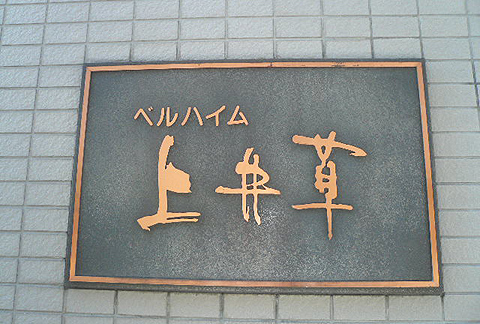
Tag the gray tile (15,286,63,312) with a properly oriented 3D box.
[{"bbox_3d":[-0.380,0.260,0.738,0.095,0.045,0.009,0,-11,3],"label":"gray tile"}]

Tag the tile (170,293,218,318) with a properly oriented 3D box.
[{"bbox_3d":[-0.083,0.265,0.720,0.095,0.045,0.009,0,-11,3],"label":"tile"}]

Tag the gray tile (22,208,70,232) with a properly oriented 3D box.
[{"bbox_3d":[-0.381,0.114,0.765,0.095,0.045,0.009,0,-11,3],"label":"gray tile"}]

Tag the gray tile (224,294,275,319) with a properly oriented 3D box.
[{"bbox_3d":[0.018,0.265,0.714,0.095,0.045,0.009,0,-11,3],"label":"gray tile"}]

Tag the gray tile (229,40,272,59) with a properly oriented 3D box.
[{"bbox_3d":[0.022,-0.232,0.807,0.095,0.045,0.009,0,-11,3],"label":"gray tile"}]

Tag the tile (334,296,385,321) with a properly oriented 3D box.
[{"bbox_3d":[0.215,0.263,0.704,0.095,0.045,0.010,0,-11,3],"label":"tile"}]

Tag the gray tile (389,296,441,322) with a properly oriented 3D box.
[{"bbox_3d":[0.313,0.261,0.698,0.095,0.045,0.010,0,-11,3],"label":"gray tile"}]

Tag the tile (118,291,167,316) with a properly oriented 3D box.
[{"bbox_3d":[-0.183,0.263,0.727,0.095,0.045,0.010,0,-11,3],"label":"tile"}]

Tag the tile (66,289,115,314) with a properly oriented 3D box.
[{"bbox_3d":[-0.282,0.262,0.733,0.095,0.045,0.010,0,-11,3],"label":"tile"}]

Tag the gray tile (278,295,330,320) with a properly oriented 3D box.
[{"bbox_3d":[0.116,0.264,0.710,0.095,0.045,0.010,0,-11,3],"label":"gray tile"}]

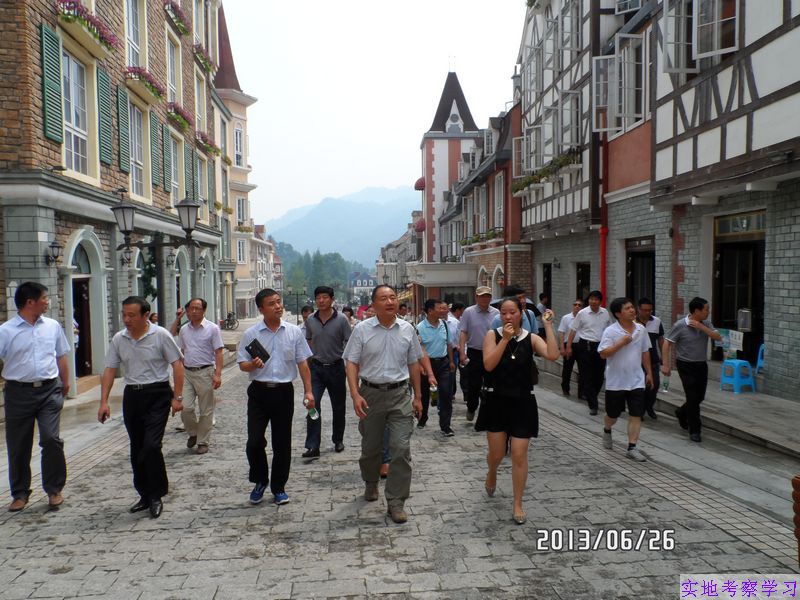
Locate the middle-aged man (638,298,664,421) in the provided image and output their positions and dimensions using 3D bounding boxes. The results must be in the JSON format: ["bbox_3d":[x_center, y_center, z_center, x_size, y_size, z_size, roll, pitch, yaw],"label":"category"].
[{"bbox_3d":[3.427,0.800,7.650,0.520,1.690,0.420,0,2,14],"label":"middle-aged man"}]

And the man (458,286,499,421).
[{"bbox_3d":[1.038,0.707,7.200,0.560,1.740,0.450,-1,3,3],"label":"man"}]

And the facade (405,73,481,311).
[{"bbox_3d":[3.404,-8.408,45.500,6.000,20.000,5.500,-1,3,-1],"label":"facade"}]

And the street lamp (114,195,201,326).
[{"bbox_3d":[-4.524,-0.275,10.500,1.700,3.380,0.460,0,2,6],"label":"street lamp"}]

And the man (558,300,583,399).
[{"bbox_3d":[2.989,0.831,9.500,0.520,1.700,0.420,0,2,9],"label":"man"}]

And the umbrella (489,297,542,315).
[{"bbox_3d":[1.967,0.140,9.700,0.980,0.500,0.980,-1,2,0],"label":"umbrella"}]

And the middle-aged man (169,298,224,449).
[{"bbox_3d":[-2.154,0.798,5.900,0.540,1.650,0.460,-1,2,-9],"label":"middle-aged man"}]

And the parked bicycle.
[{"bbox_3d":[-9.807,1.212,32.000,1.600,1.030,0.550,1,3,37],"label":"parked bicycle"}]

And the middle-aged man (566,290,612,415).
[{"bbox_3d":[2.596,0.719,7.600,0.600,1.700,0.450,0,3,5],"label":"middle-aged man"}]

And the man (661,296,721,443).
[{"bbox_3d":[3.352,0.802,6.400,0.600,1.660,0.500,-2,3,-20],"label":"man"}]

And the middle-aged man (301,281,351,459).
[{"bbox_3d":[-0.739,0.728,5.650,0.500,1.730,0.460,-1,2,-3],"label":"middle-aged man"}]

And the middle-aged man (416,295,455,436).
[{"bbox_3d":[0.432,0.815,6.750,0.500,1.670,0.480,-2,3,-22],"label":"middle-aged man"}]

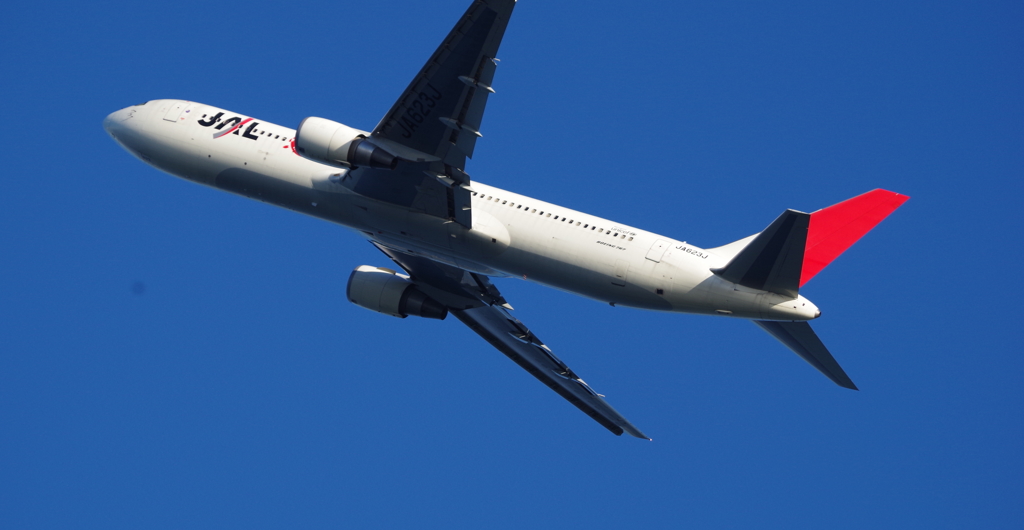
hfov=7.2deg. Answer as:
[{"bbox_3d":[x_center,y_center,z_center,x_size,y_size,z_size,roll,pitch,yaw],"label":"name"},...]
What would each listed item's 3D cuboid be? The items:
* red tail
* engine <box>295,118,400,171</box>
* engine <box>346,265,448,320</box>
[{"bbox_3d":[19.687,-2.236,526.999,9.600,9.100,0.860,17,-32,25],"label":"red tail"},{"bbox_3d":[-10.604,-7.534,528.443,6.800,3.000,2.900,17,-32,25],"label":"engine"},{"bbox_3d":[-7.487,2.167,540.779,6.800,3.000,2.900,17,-32,25],"label":"engine"}]

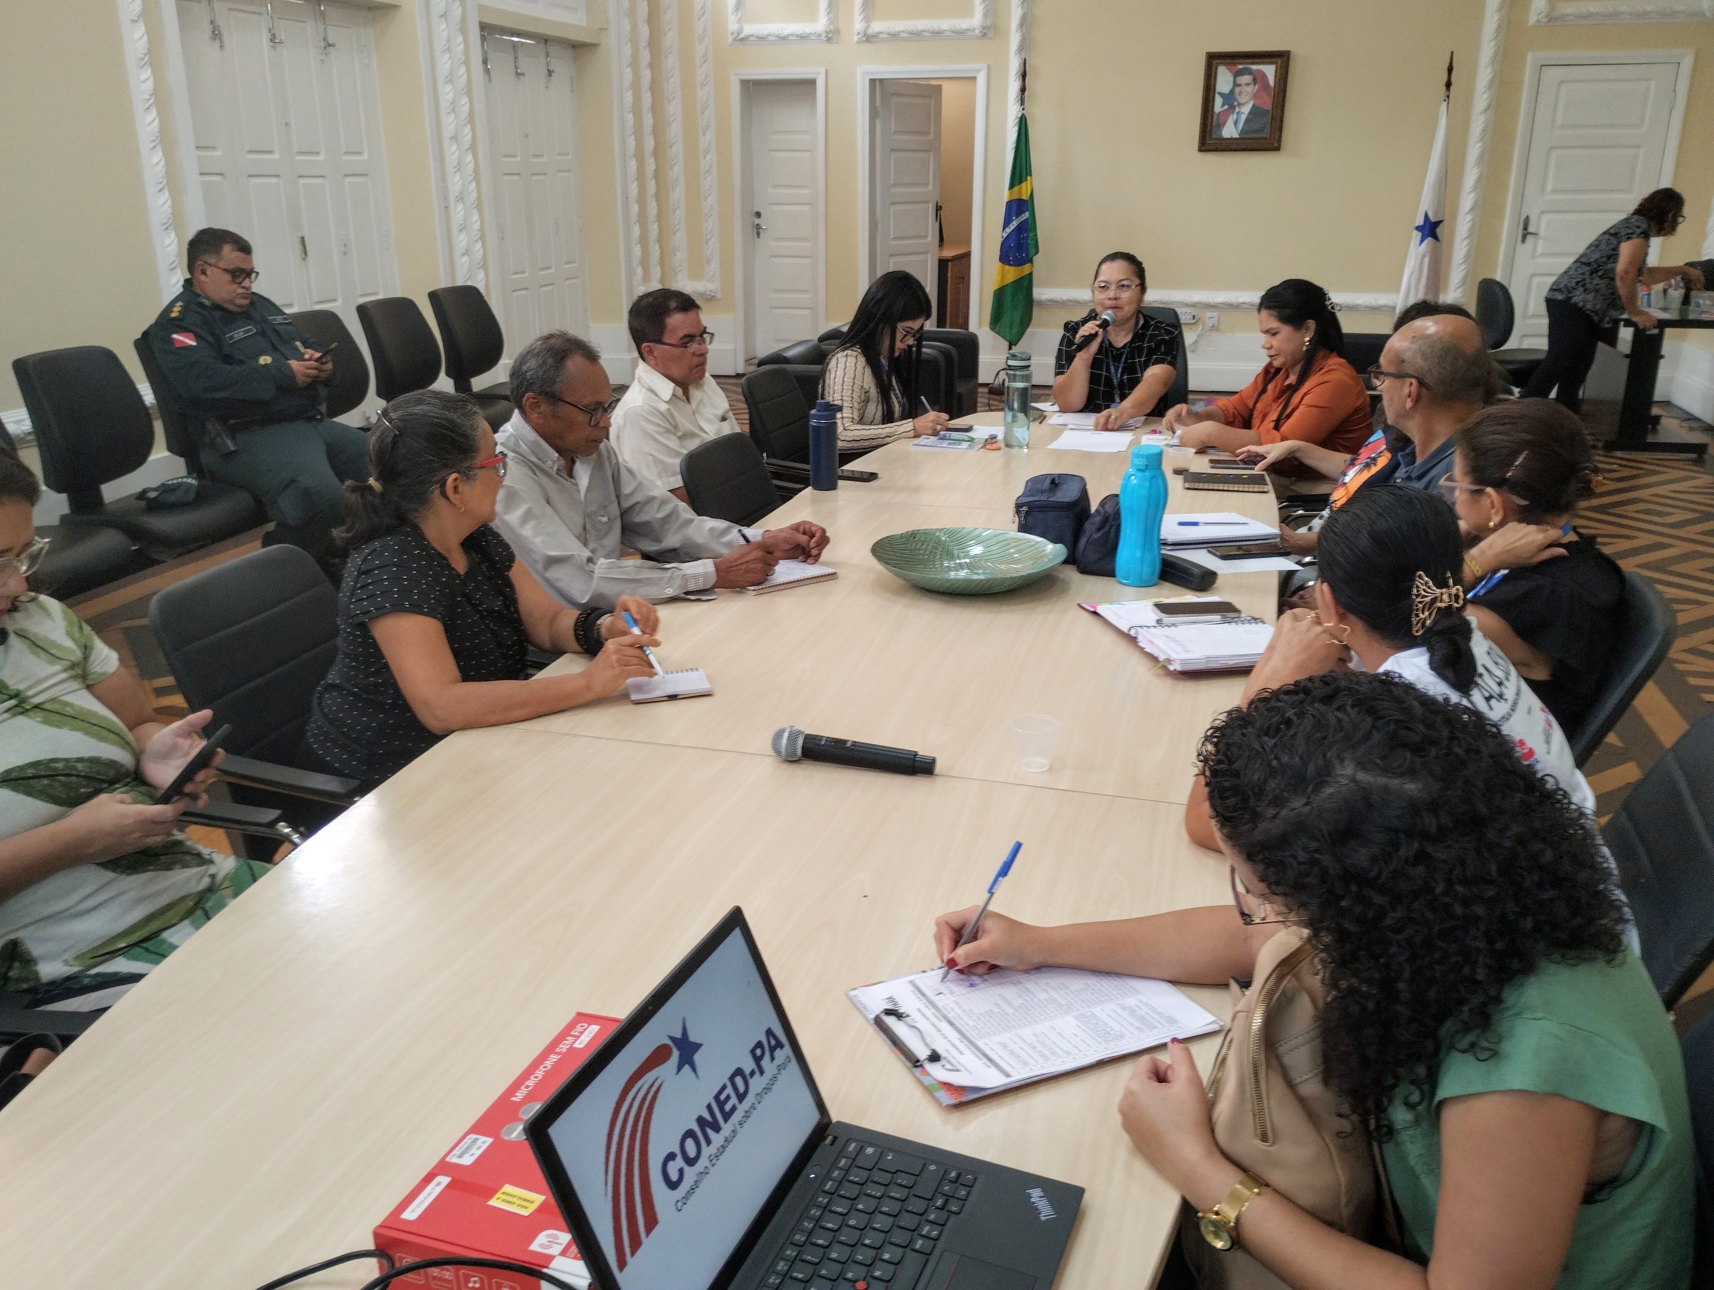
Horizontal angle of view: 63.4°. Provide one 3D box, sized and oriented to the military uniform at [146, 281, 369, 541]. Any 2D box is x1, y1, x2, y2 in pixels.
[{"bbox_3d":[-2.053,-0.857,5.111,0.740,0.920,0.590,6,20,16],"label":"military uniform"}]

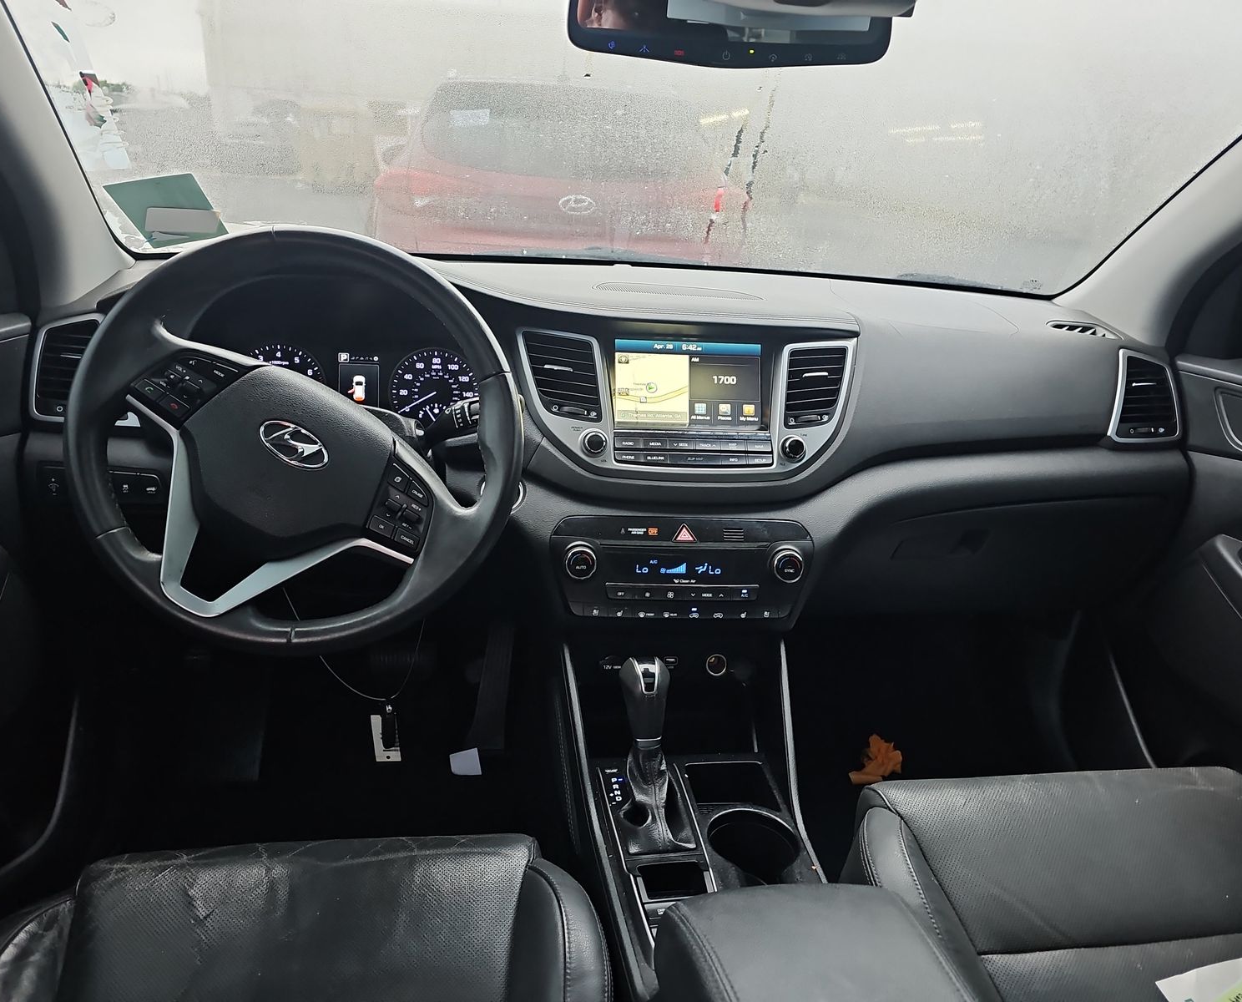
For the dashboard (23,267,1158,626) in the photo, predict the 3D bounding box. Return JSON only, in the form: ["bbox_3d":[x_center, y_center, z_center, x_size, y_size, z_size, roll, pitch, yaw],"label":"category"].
[{"bbox_3d":[0.036,-0.120,1.219,1.450,0.365,0.590,0,22,-10],"label":"dashboard"}]

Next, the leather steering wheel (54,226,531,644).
[{"bbox_3d":[-0.277,-0.053,0.793,0.374,0.374,0.100,12,-8,-9],"label":"leather steering wheel"}]

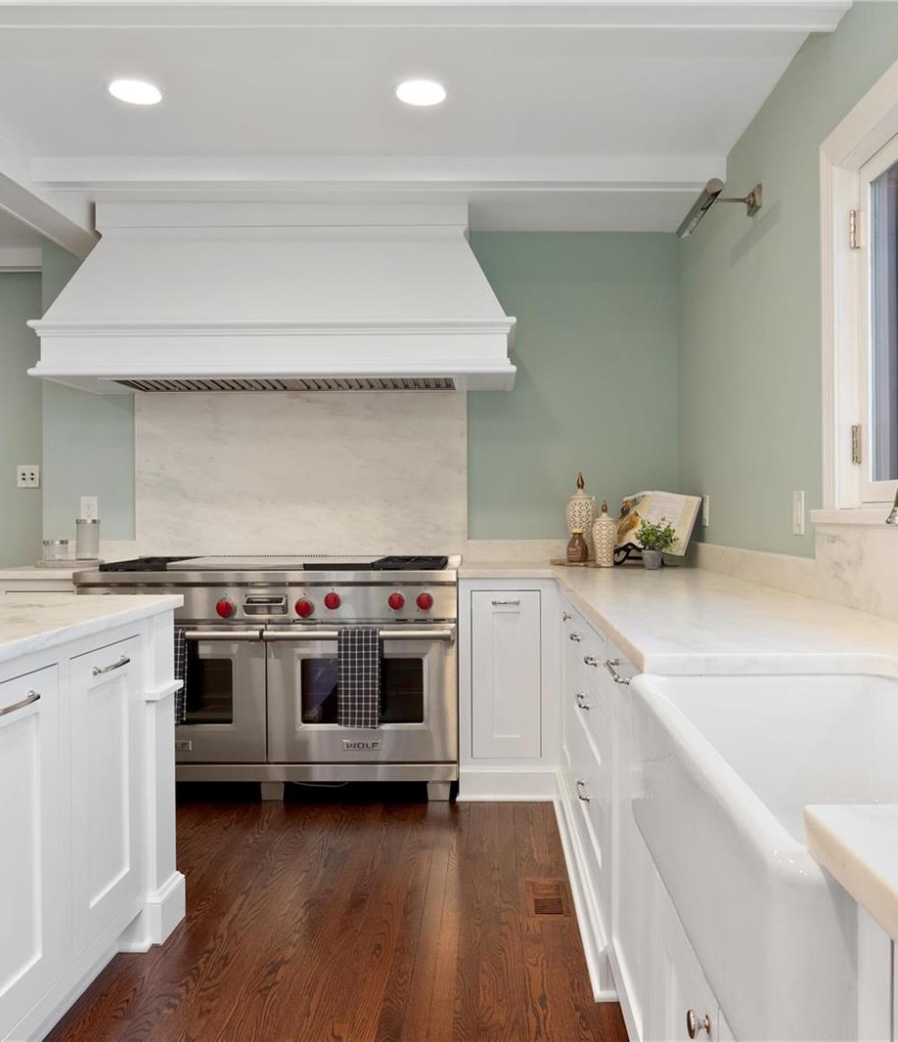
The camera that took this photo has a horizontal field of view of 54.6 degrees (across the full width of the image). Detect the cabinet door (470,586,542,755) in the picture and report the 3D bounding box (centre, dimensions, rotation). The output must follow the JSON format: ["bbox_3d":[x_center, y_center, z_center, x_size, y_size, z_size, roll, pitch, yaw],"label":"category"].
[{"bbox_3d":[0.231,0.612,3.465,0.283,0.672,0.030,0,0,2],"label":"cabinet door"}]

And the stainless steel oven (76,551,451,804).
[{"bbox_3d":[-0.712,0.640,3.730,1.520,0.957,0.710,0,0,2],"label":"stainless steel oven"}]

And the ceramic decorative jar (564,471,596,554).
[{"bbox_3d":[0.590,-0.022,3.880,0.138,0.402,0.138,0,0,2],"label":"ceramic decorative jar"}]

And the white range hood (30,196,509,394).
[{"bbox_3d":[-0.717,-0.983,3.835,2.000,0.757,0.530,0,0,2],"label":"white range hood"}]

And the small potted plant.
[{"bbox_3d":[0.824,0.089,3.455,0.165,0.206,0.155,0,0,2],"label":"small potted plant"}]

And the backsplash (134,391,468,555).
[{"bbox_3d":[-0.693,-0.214,4.090,1.565,0.788,0.022,0,0,2],"label":"backsplash"}]

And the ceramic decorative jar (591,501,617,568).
[{"bbox_3d":[0.655,0.053,3.655,0.102,0.278,0.102,0,0,2],"label":"ceramic decorative jar"}]

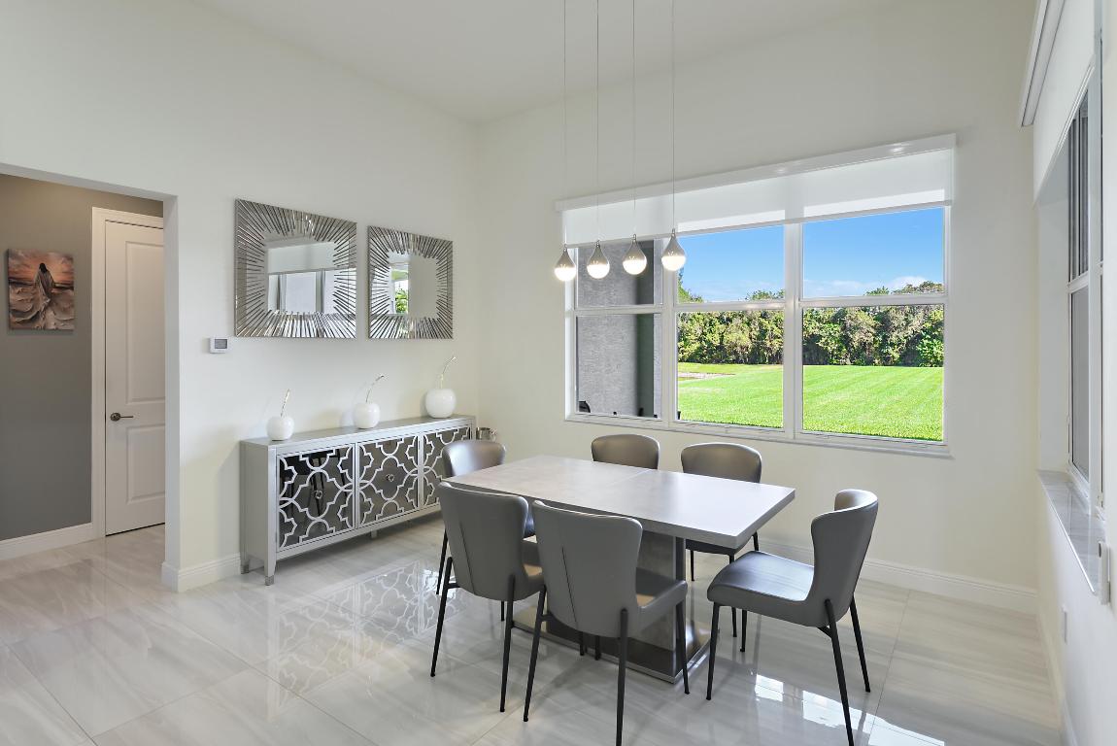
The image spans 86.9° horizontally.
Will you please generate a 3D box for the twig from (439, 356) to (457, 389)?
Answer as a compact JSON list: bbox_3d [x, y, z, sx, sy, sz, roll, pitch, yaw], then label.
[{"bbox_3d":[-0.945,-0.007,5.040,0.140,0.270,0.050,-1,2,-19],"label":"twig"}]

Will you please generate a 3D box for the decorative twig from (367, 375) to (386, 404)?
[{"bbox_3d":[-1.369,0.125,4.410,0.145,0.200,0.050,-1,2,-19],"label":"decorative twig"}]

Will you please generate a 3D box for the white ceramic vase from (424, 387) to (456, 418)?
[{"bbox_3d":[-1.000,0.253,5.040,0.252,0.248,0.252,0,2,0],"label":"white ceramic vase"}]

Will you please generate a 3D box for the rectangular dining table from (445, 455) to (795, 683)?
[{"bbox_3d":[0.289,0.963,3.100,1.610,0.758,0.896,2,3,36],"label":"rectangular dining table"}]

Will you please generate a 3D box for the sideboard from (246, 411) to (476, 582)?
[{"bbox_3d":[-1.387,0.839,4.483,0.345,0.865,1.840,2,3,36],"label":"sideboard"}]

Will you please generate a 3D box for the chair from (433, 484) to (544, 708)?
[{"bbox_3d":[-0.226,0.927,2.741,0.500,0.865,0.595,2,3,36],"label":"chair"}]

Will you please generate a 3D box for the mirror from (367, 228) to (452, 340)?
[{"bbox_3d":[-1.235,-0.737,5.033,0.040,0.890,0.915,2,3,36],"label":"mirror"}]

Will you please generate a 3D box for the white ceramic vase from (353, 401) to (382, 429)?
[{"bbox_3d":[-1.434,0.315,4.410,0.198,0.190,0.198,0,2,0],"label":"white ceramic vase"}]

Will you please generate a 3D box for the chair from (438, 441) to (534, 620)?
[{"bbox_3d":[-0.388,0.886,3.547,0.595,0.865,0.500,2,3,36],"label":"chair"}]

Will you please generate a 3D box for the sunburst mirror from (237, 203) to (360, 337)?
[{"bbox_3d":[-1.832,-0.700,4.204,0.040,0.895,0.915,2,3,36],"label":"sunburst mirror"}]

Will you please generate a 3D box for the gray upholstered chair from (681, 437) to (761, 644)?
[{"bbox_3d":[0.889,0.895,3.374,0.500,0.865,0.600,2,3,36],"label":"gray upholstered chair"}]

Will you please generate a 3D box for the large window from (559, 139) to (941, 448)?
[{"bbox_3d":[1.205,-0.493,4.326,2.800,1.885,0.130,2,3,36],"label":"large window"}]

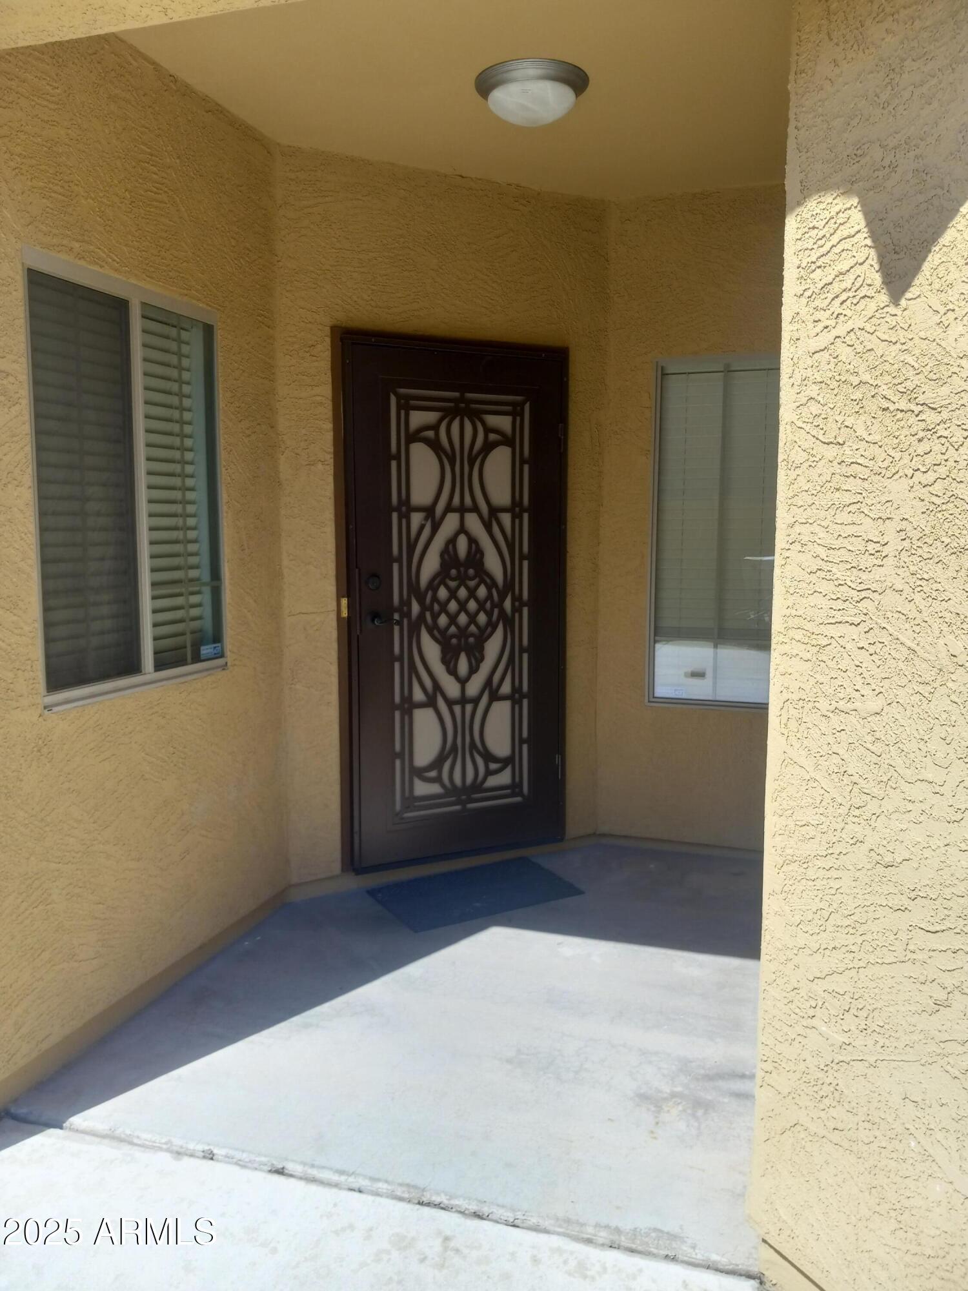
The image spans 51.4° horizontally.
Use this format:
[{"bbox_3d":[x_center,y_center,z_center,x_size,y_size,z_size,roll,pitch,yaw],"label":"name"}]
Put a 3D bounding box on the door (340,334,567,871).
[{"bbox_3d":[-0.083,-0.146,4.061,0.975,2.070,0.080,-4,8,-27],"label":"door"}]

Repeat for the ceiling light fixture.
[{"bbox_3d":[0.146,-1.640,3.043,0.343,0.108,0.343,0,7,0],"label":"ceiling light fixture"}]

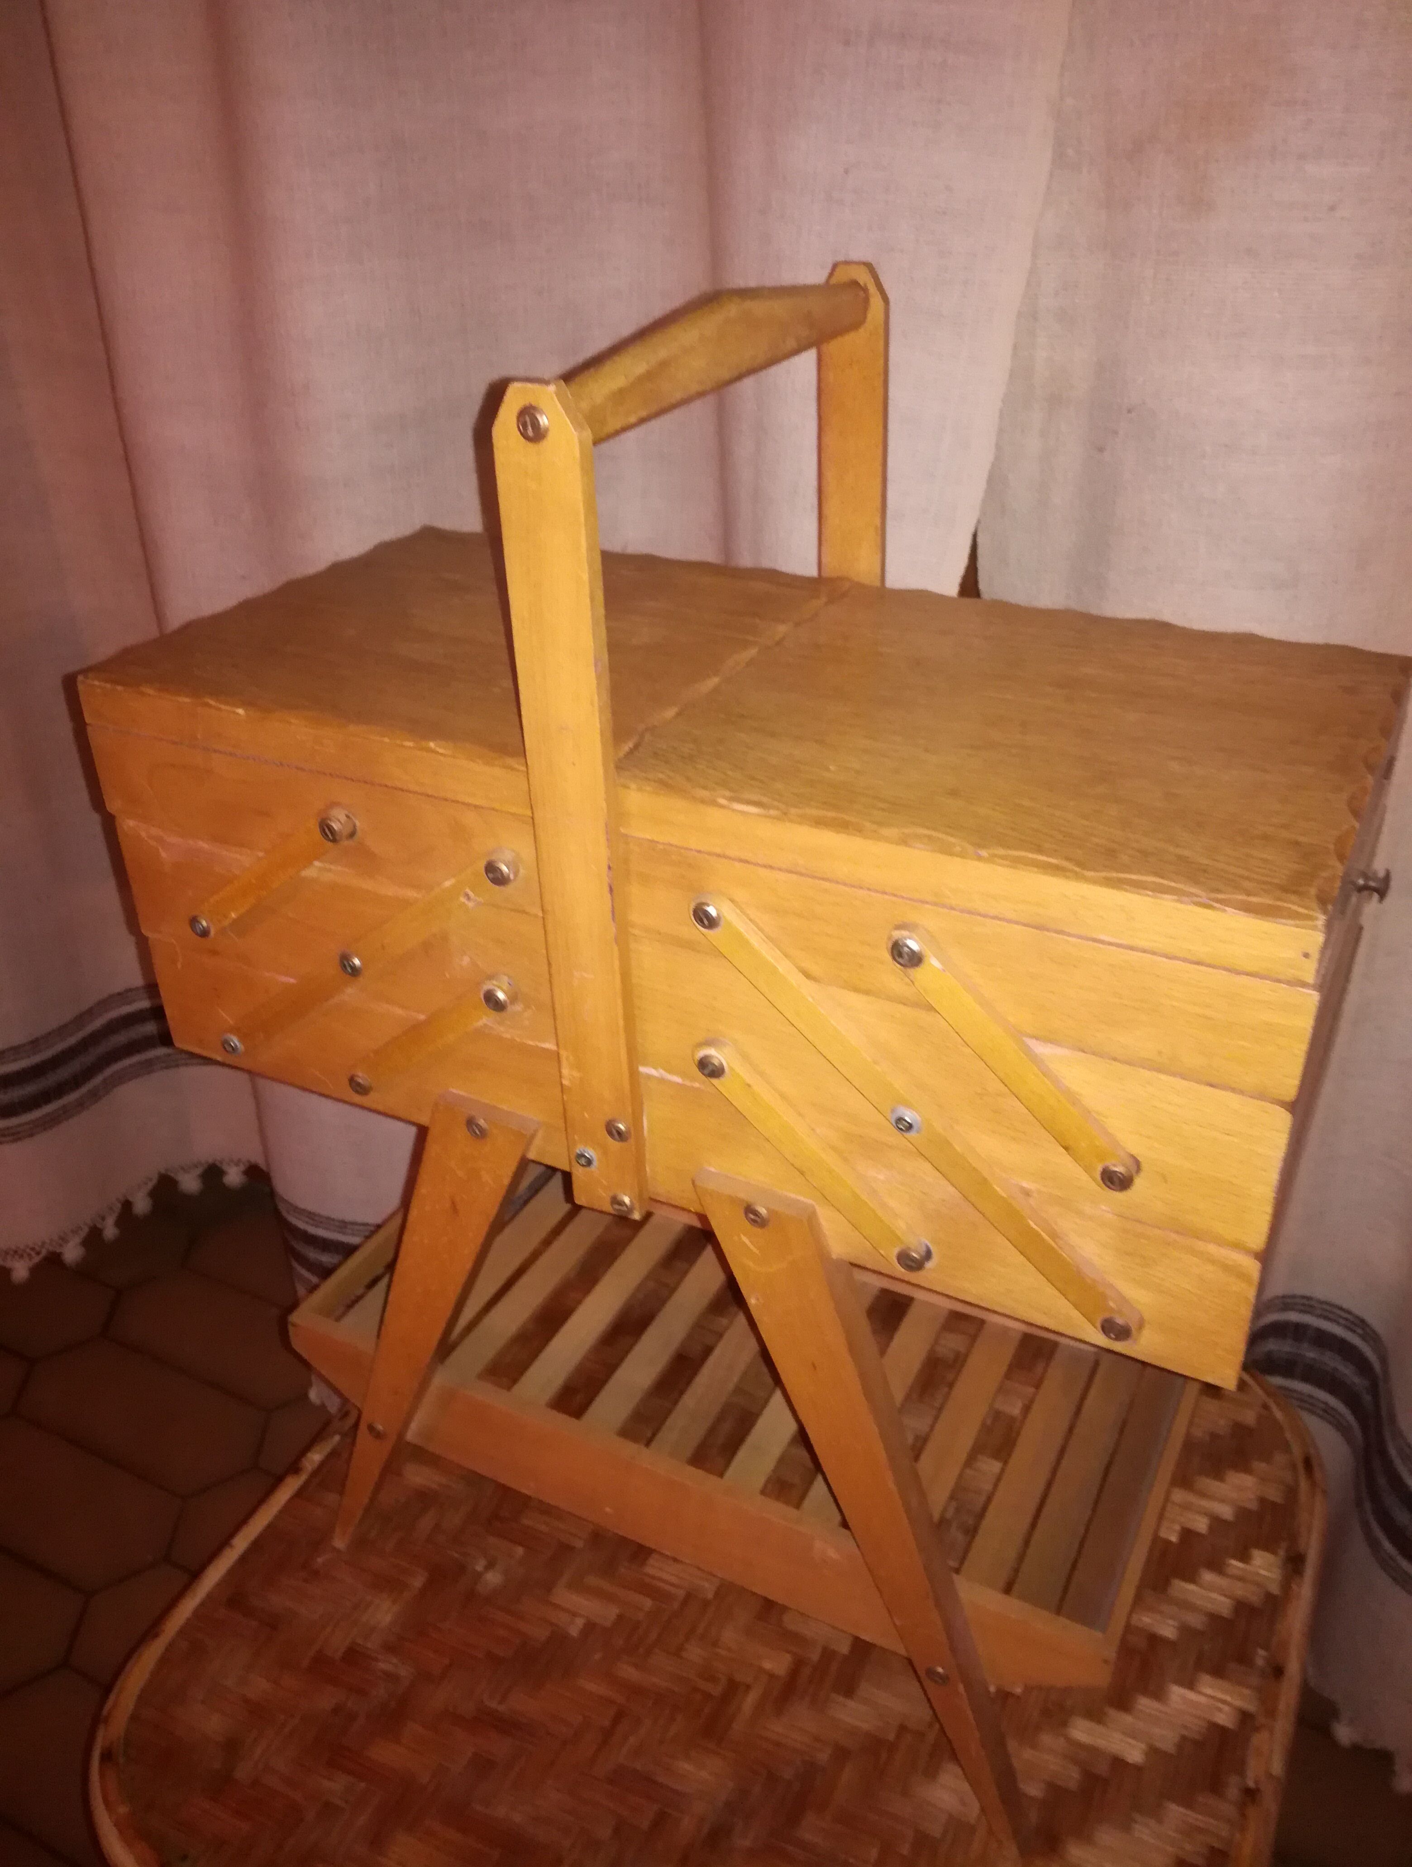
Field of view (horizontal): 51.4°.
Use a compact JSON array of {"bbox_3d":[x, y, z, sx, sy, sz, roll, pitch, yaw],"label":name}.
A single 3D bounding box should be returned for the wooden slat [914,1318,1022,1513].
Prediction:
[{"bbox_3d":[0.111,0.243,0.682,0.020,0.005,0.188,13,35,24],"label":"wooden slat"}]

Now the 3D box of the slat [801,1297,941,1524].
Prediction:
[{"bbox_3d":[0.075,0.237,0.700,0.019,0.005,0.194,13,35,24],"label":"slat"}]

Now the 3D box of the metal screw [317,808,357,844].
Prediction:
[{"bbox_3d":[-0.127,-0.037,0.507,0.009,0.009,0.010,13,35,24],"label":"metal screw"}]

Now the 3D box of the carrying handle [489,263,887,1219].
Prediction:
[{"bbox_3d":[0.011,-0.076,0.546,0.026,0.288,0.228,13,35,24],"label":"carrying handle"}]

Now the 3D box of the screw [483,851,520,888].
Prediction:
[{"bbox_3d":[-0.067,-0.020,0.474,0.011,0.011,0.006,13,35,24],"label":"screw"}]

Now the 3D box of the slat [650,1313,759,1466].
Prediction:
[{"bbox_3d":[0.009,0.219,0.729,0.021,0.005,0.188,13,35,24],"label":"slat"}]

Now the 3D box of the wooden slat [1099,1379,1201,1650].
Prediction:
[{"bbox_3d":[0.195,0.225,0.622,0.006,0.013,0.198,13,35,24],"label":"wooden slat"}]

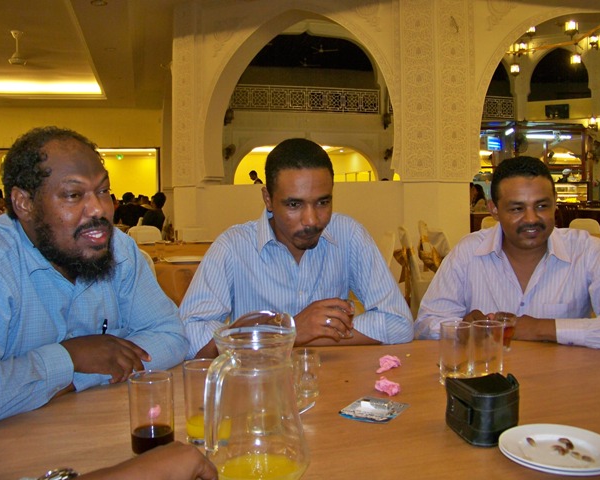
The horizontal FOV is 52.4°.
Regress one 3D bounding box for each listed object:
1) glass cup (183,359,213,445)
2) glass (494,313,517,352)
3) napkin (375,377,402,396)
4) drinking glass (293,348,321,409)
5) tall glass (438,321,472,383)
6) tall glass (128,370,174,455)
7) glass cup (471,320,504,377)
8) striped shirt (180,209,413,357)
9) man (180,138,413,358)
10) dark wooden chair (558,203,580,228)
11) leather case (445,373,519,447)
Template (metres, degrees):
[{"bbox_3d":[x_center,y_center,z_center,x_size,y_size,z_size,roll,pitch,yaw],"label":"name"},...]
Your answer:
[{"bbox_3d":[-0.147,0.251,0.948,0.063,0.115,0.063,-1,3,0],"label":"glass cup"},{"bbox_3d":[0.499,0.224,1.478,0.052,0.088,0.052,-1,3,0],"label":"glass"},{"bbox_3d":[0.174,0.279,1.178,0.050,0.022,0.052,-1,3,0],"label":"napkin"},{"bbox_3d":[0.014,0.253,1.148,0.051,0.086,0.051,-1,3,0],"label":"drinking glass"},{"bbox_3d":[0.313,0.227,1.223,0.062,0.116,0.062,-1,3,0],"label":"tall glass"},{"bbox_3d":[-0.218,0.257,0.899,0.062,0.113,0.062,-1,3,0],"label":"tall glass"},{"bbox_3d":[0.388,0.226,1.255,0.062,0.114,0.062,-1,3,0],"label":"glass cup"},{"bbox_3d":[-0.025,0.170,1.580,0.560,0.520,0.420,-2,3,-9],"label":"striped shirt"},{"bbox_3d":[-0.030,0.360,1.620,0.570,1.200,0.600,-2,3,-9],"label":"man"},{"bbox_3d":[5.753,-0.316,13.272,0.450,0.920,0.500,0,4,7],"label":"dark wooden chair"},{"bbox_3d":[0.298,0.262,0.953,0.102,0.076,0.112,-2,3,-12],"label":"leather case"}]

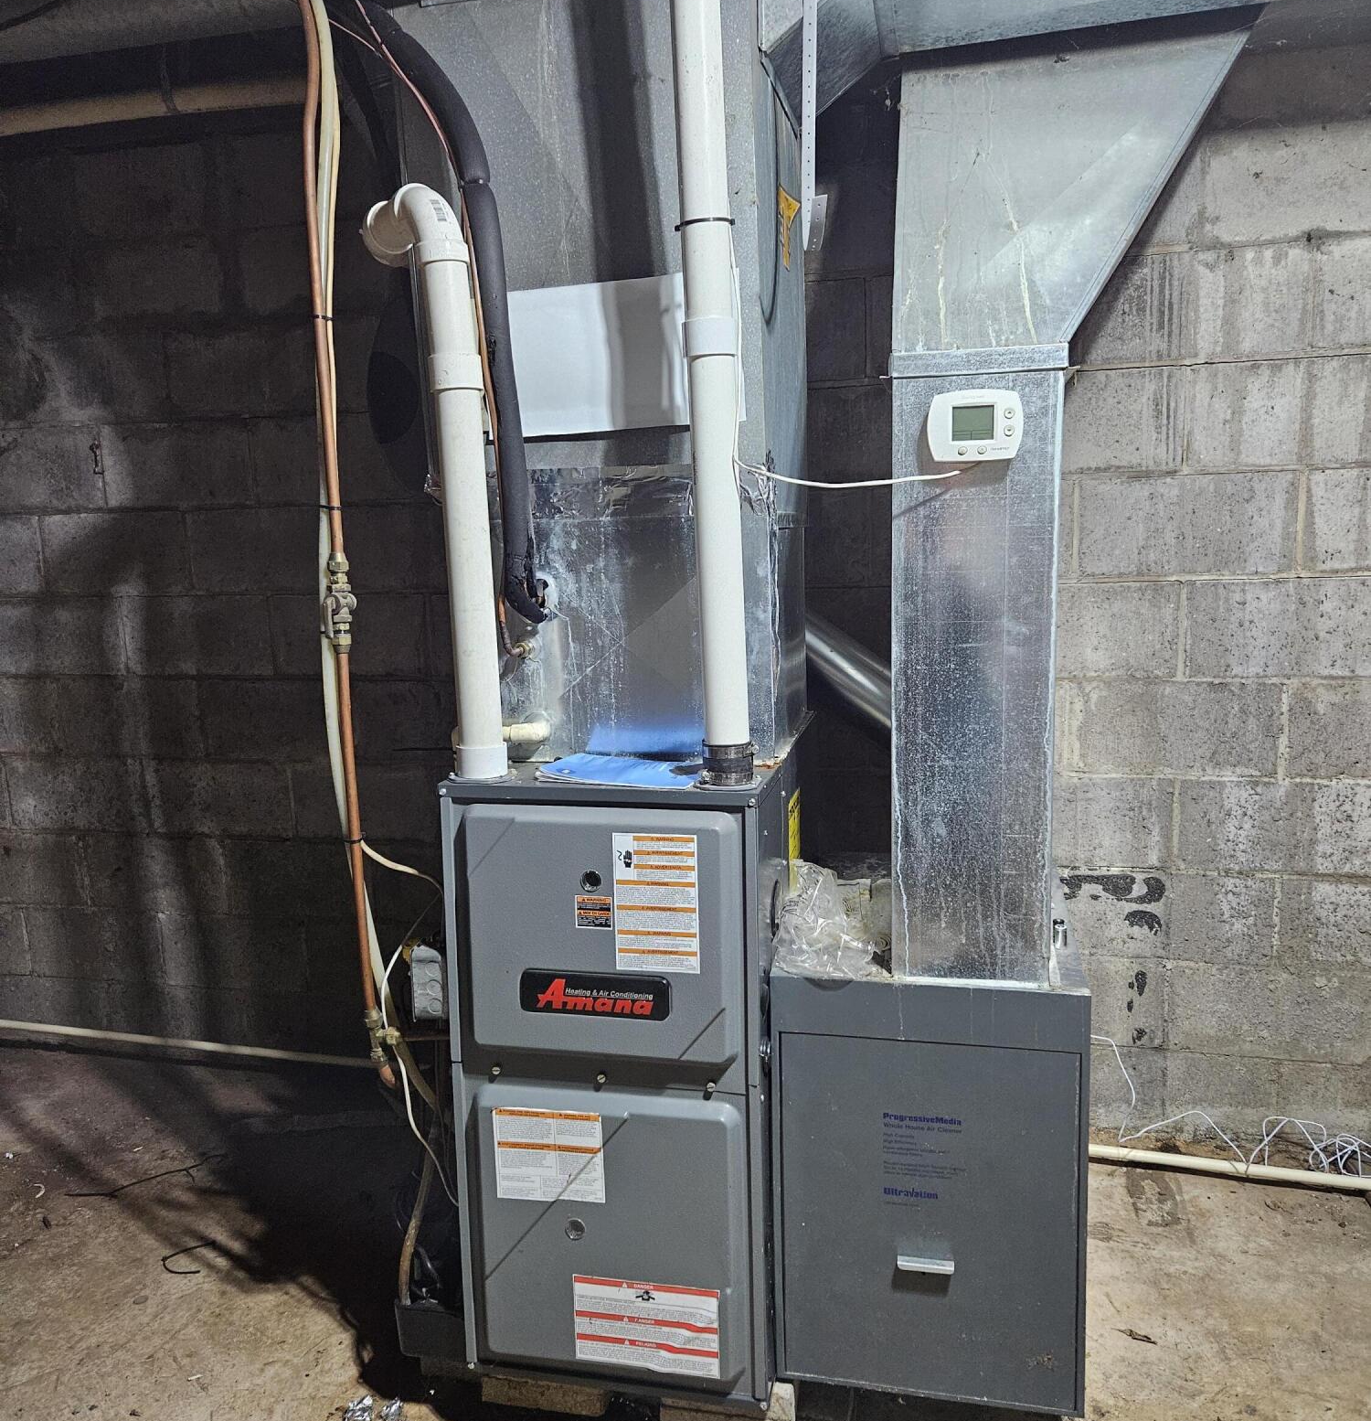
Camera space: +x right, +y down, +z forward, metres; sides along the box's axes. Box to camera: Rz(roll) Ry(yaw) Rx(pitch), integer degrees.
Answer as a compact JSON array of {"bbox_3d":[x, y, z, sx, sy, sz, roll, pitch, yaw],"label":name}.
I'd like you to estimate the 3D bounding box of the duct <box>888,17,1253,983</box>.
[{"bbox_3d":[0.553,-0.310,1.790,0.467,1.300,0.530,0,8,13],"label":"duct"}]

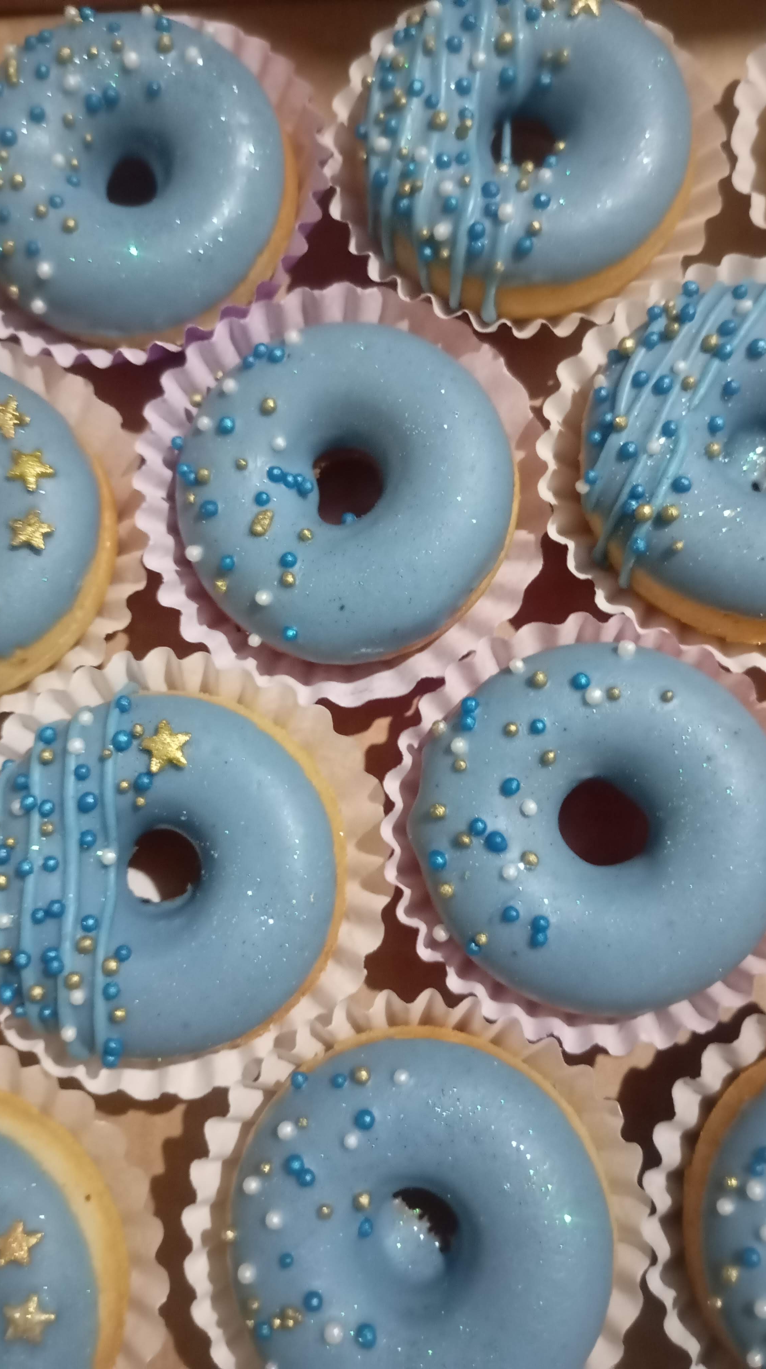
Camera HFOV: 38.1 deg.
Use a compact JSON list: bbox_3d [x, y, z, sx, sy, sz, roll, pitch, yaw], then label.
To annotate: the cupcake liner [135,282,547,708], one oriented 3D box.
[{"bbox_3d":[-0.008,-0.036,0.229,0.082,0.024,0.082,0,81,2],"label":"cupcake liner"}]

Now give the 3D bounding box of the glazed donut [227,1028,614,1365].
[{"bbox_3d":[0.007,0.096,0.204,0.072,0.026,0.072,0,81,2],"label":"glazed donut"}]

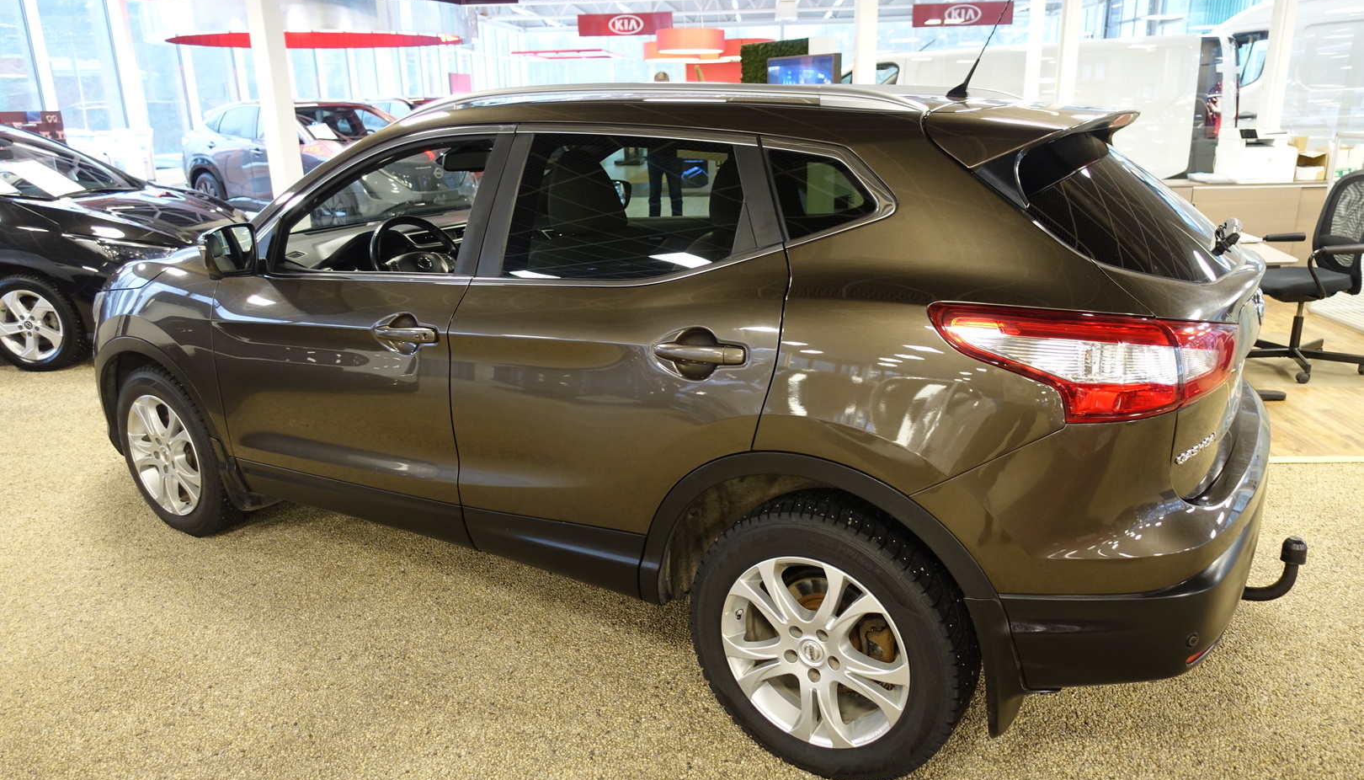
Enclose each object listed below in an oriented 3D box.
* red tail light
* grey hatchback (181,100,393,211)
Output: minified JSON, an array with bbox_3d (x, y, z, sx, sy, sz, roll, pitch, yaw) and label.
[{"bbox_3d":[0.787,-0.059,1.807,0.530,0.230,0.370,9,20,30],"label":"red tail light"},{"bbox_3d":[-4.800,-3.030,12.150,4.590,1.660,1.860,11,21,34],"label":"grey hatchback"}]

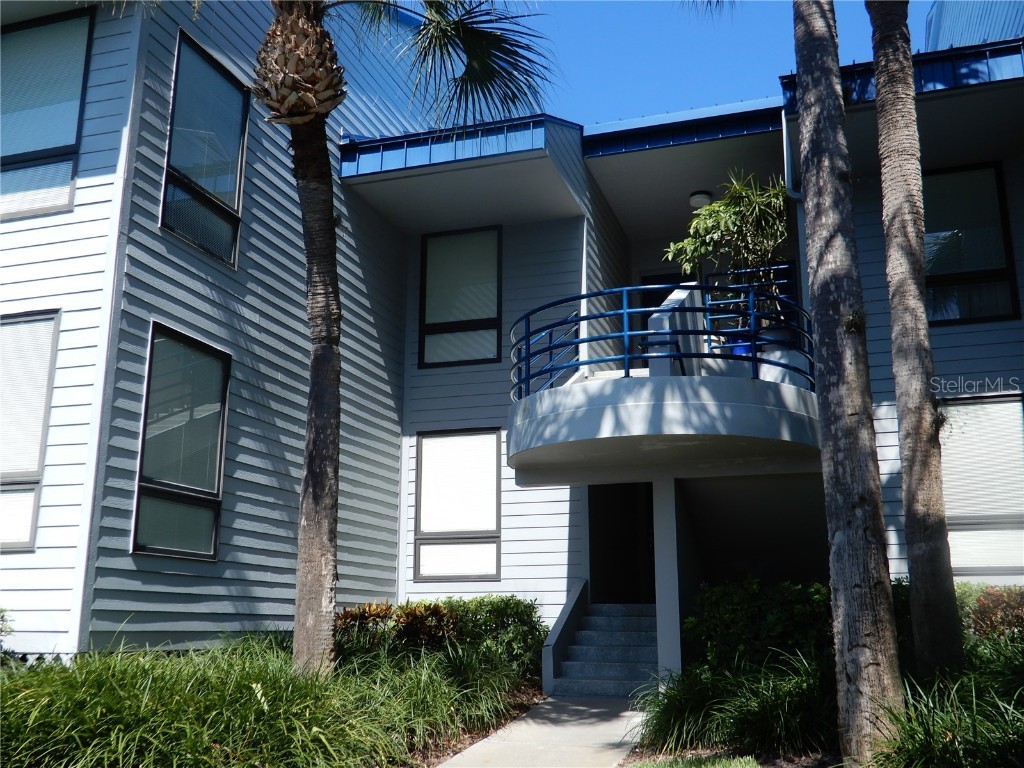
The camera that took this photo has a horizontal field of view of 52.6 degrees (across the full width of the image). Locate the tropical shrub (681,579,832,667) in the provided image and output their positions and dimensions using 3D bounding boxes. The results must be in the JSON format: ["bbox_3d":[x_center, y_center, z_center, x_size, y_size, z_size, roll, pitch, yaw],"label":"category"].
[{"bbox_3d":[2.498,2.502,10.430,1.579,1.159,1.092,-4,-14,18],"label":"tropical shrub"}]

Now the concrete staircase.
[{"bbox_3d":[1.276,3.034,11.952,1.156,1.006,1.789,-4,-14,18],"label":"concrete staircase"}]

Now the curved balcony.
[{"bbox_3d":[1.429,0.086,10.855,3.394,1.680,1.898,-4,-14,18],"label":"curved balcony"}]

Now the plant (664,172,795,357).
[{"bbox_3d":[2.923,-1.563,13.862,1.697,2.570,1.344,-4,-14,18],"label":"plant"}]

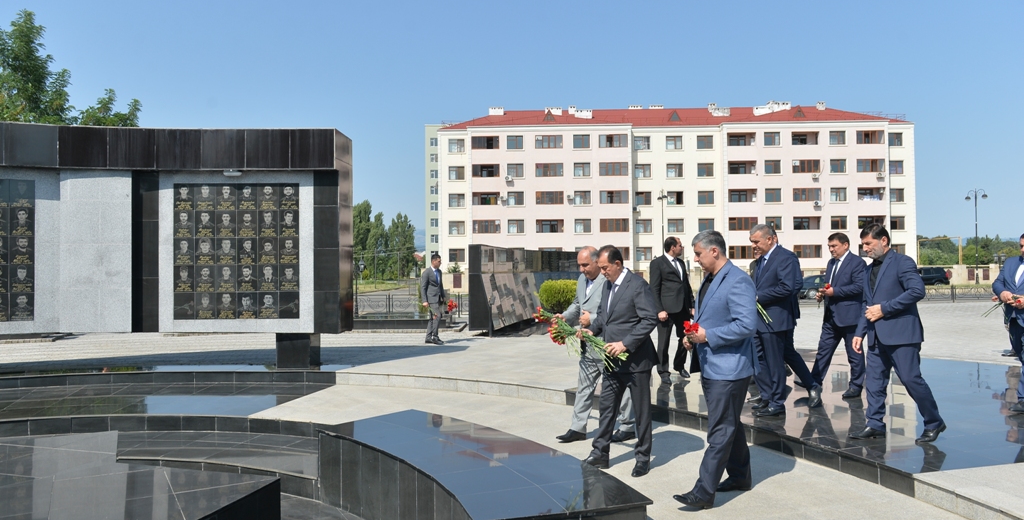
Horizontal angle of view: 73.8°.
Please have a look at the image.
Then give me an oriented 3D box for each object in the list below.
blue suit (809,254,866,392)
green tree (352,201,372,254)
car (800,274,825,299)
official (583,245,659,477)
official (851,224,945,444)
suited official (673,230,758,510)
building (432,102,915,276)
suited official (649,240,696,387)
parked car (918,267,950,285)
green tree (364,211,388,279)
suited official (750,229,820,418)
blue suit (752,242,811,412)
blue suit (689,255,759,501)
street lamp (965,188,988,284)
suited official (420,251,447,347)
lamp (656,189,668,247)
[{"bbox_3d":[3.612,0.632,7.550,0.660,1.451,0.560,0,-2,-22],"label":"blue suit"},{"bbox_3d":[-27.751,-3.001,125.000,5.500,15.973,5.500,-1,-1,0],"label":"green tree"},{"bbox_3d":[18.936,1.573,40.700,4.450,1.439,1.760,-1,-1,2],"label":"car"},{"bbox_3d":[0.834,0.744,5.200,0.580,1.710,0.580,0,-2,-28],"label":"official"},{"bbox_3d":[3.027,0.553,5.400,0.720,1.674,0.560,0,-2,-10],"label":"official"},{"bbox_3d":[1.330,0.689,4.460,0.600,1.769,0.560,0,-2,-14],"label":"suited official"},{"bbox_3d":[17.223,-7.474,78.637,50.500,20.500,13.000,-1,-1,0],"label":"building"},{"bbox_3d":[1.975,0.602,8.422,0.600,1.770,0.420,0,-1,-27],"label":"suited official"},{"bbox_3d":[33.746,1.516,57.000,4.650,1.745,1.860,-1,-1,2],"label":"parked car"},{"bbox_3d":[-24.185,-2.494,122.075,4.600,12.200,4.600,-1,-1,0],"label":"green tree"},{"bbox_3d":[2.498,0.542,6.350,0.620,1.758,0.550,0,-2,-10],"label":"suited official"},{"bbox_3d":[2.566,0.647,6.521,0.500,1.540,0.540,0,-1,-9],"label":"blue suit"},{"bbox_3d":[1.414,0.783,4.568,0.490,1.530,0.520,-1,-1,-6],"label":"blue suit"},{"bbox_3d":[36.053,-1.755,53.036,0.450,7.450,2.400,-1,-1,0],"label":"street lamp"},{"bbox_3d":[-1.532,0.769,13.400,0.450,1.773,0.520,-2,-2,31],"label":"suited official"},{"bbox_3d":[12.596,-1.616,57.000,0.550,8.541,2.600,-1,-1,0],"label":"lamp"}]

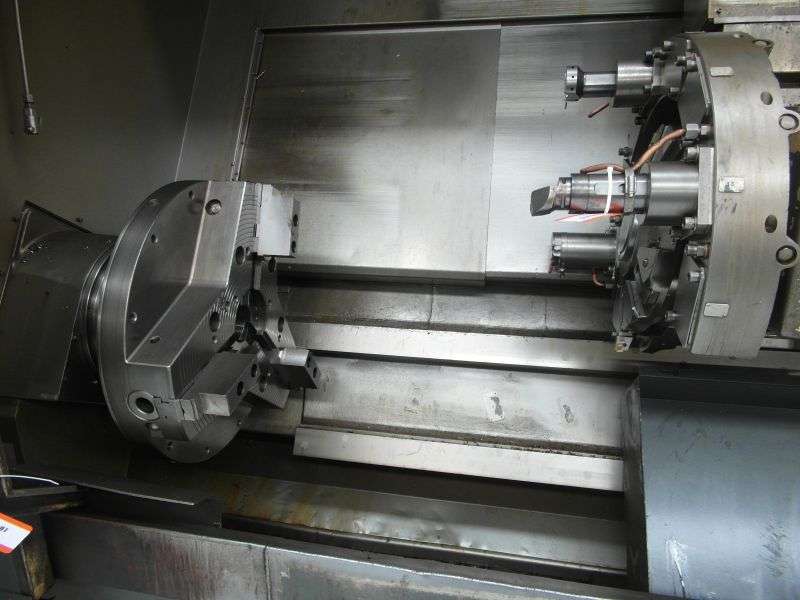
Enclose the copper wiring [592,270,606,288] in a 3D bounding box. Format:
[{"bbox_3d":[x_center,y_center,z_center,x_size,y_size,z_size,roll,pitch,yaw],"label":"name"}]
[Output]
[{"bbox_3d":[0.465,-0.048,1.240,0.027,0.037,0.020,3,18,10],"label":"copper wiring"}]

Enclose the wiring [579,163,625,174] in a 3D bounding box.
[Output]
[{"bbox_3d":[0.322,-0.210,0.850,0.067,0.017,0.012,3,18,10],"label":"wiring"}]

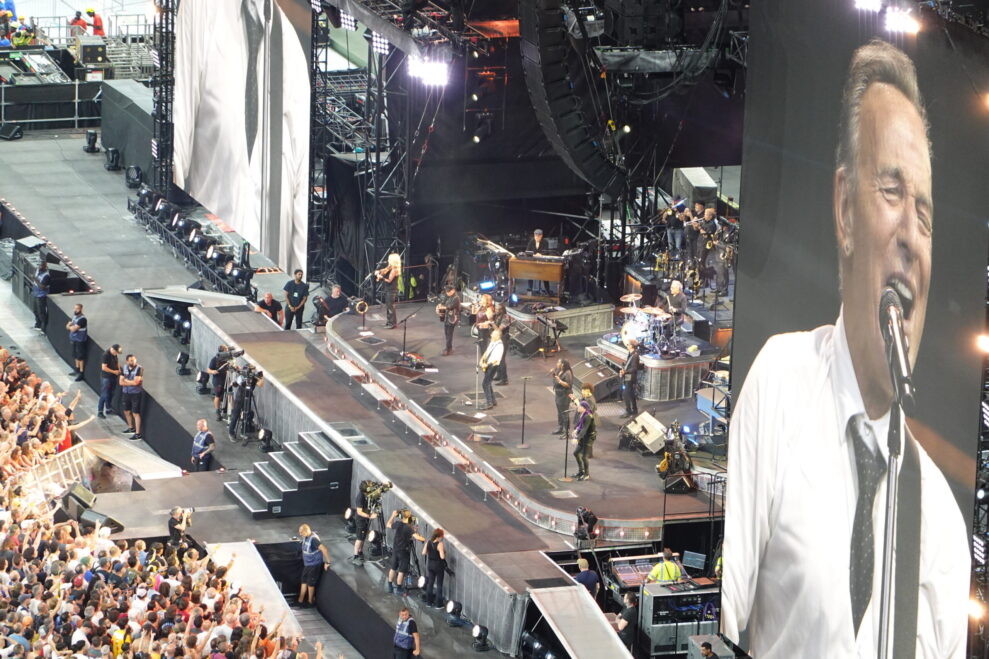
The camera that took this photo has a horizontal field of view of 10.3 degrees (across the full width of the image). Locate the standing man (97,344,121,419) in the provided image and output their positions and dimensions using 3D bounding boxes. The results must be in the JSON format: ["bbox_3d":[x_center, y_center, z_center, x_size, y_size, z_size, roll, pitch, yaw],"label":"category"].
[{"bbox_3d":[-9.201,1.199,130.940,0.440,1.770,0.500,4,15,9],"label":"standing man"}]

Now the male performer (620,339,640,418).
[{"bbox_3d":[3.007,1.050,121.009,0.420,1.750,0.520,-4,15,-20],"label":"male performer"}]

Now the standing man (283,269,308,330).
[{"bbox_3d":[-4.619,-0.477,127.410,0.570,1.840,0.360,2,16,0],"label":"standing man"}]

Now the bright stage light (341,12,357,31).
[{"bbox_3d":[-3.067,-6.458,115.000,0.200,0.500,0.520,-11,21,-38],"label":"bright stage light"}]

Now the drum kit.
[{"bbox_3d":[3.411,-0.066,120.102,1.200,1.150,1.700,-4,17,-19],"label":"drum kit"}]

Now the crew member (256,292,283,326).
[{"bbox_3d":[-5.378,-0.017,131.309,0.580,1.760,0.420,7,15,20],"label":"crew member"}]

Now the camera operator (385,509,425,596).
[{"bbox_3d":[-1.883,4.602,113.694,0.680,1.790,0.520,10,17,29],"label":"camera operator"}]

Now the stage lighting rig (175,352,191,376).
[{"bbox_3d":[-7.184,0.781,126.760,0.360,0.490,0.340,-3,17,-17],"label":"stage lighting rig"}]

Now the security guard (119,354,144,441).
[{"bbox_3d":[-8.157,1.528,123.618,0.550,1.850,0.420,13,20,33],"label":"security guard"}]

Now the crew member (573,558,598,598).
[{"bbox_3d":[1.815,5.467,110.783,0.520,1.770,0.360,-2,15,-14],"label":"crew member"}]

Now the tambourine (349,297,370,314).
[{"bbox_3d":[-2.957,-0.504,123.068,0.270,0.270,0.070,4,17,9],"label":"tambourine"}]

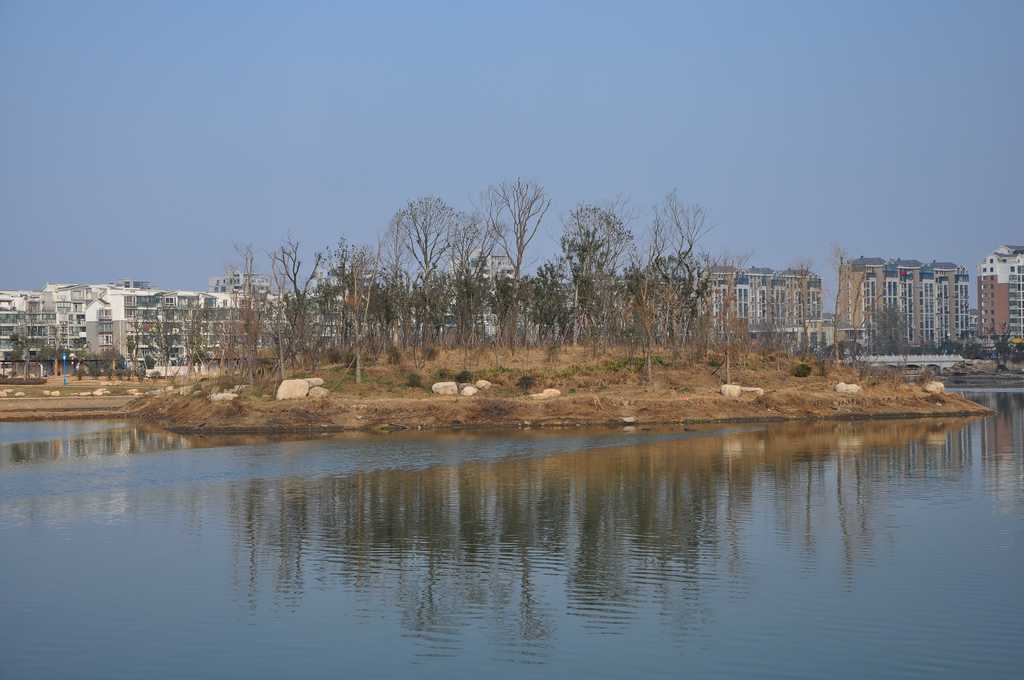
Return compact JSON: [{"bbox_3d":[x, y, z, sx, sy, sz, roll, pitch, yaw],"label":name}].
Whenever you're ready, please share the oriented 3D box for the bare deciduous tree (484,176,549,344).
[{"bbox_3d":[0.410,-4.880,108.000,4.060,10.770,4.060,-1,-1,0],"label":"bare deciduous tree"}]

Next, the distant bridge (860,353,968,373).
[{"bbox_3d":[104.060,6.250,444.000,29.000,4.900,8.000,-1,-1,8],"label":"distant bridge"}]

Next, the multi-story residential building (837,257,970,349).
[{"bbox_3d":[148.680,-12.260,646.050,57.760,36.070,14.030,0,-1,-35],"label":"multi-story residential building"}]

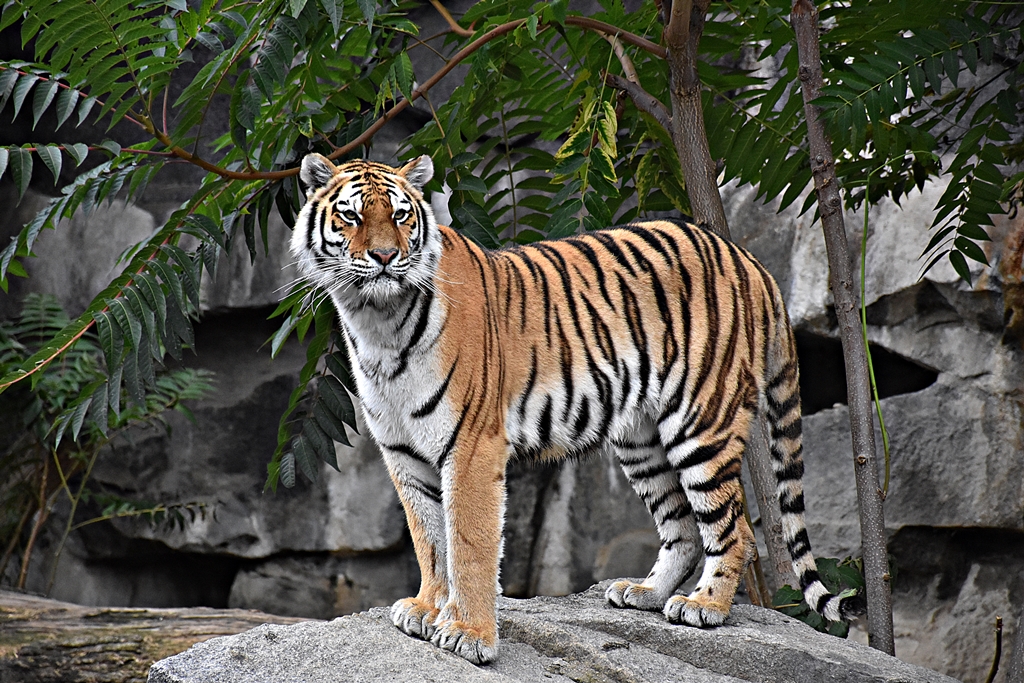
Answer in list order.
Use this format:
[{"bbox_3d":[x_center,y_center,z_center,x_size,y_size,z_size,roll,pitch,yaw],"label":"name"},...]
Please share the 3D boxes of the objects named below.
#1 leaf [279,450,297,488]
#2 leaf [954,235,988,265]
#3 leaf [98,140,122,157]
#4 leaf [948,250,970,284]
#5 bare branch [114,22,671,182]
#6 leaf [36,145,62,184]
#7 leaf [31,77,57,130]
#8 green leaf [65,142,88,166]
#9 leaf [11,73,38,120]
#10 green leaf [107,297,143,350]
[{"bbox_3d":[-0.499,0.288,13.300,0.036,0.088,0.040,-1,-20,0],"label":"leaf"},{"bbox_3d":[1.057,-0.203,13.700,0.107,0.039,0.030,39,0,10],"label":"leaf"},{"bbox_3d":[-0.880,-0.422,13.100,0.065,0.029,0.050,26,0,30],"label":"leaf"},{"bbox_3d":[1.031,-0.166,13.700,0.034,0.097,0.030,-30,-10,0],"label":"leaf"},{"bbox_3d":[-0.264,-0.541,13.400,1.260,0.370,0.250,-1,4,-12],"label":"bare branch"},{"bbox_3d":[-0.995,-0.391,13.000,0.043,0.099,0.035,-25,-15,0],"label":"leaf"},{"bbox_3d":[-1.028,-0.517,13.050,0.044,0.120,0.035,28,-10,0],"label":"leaf"},{"bbox_3d":[-0.948,-0.414,13.050,0.044,0.073,0.050,-28,-35,0],"label":"green leaf"},{"bbox_3d":[-1.068,-0.532,13.050,0.037,0.116,0.035,31,-10,0],"label":"leaf"},{"bbox_3d":[-0.843,-0.037,13.000,0.050,0.143,0.040,-31,-15,0],"label":"green leaf"}]

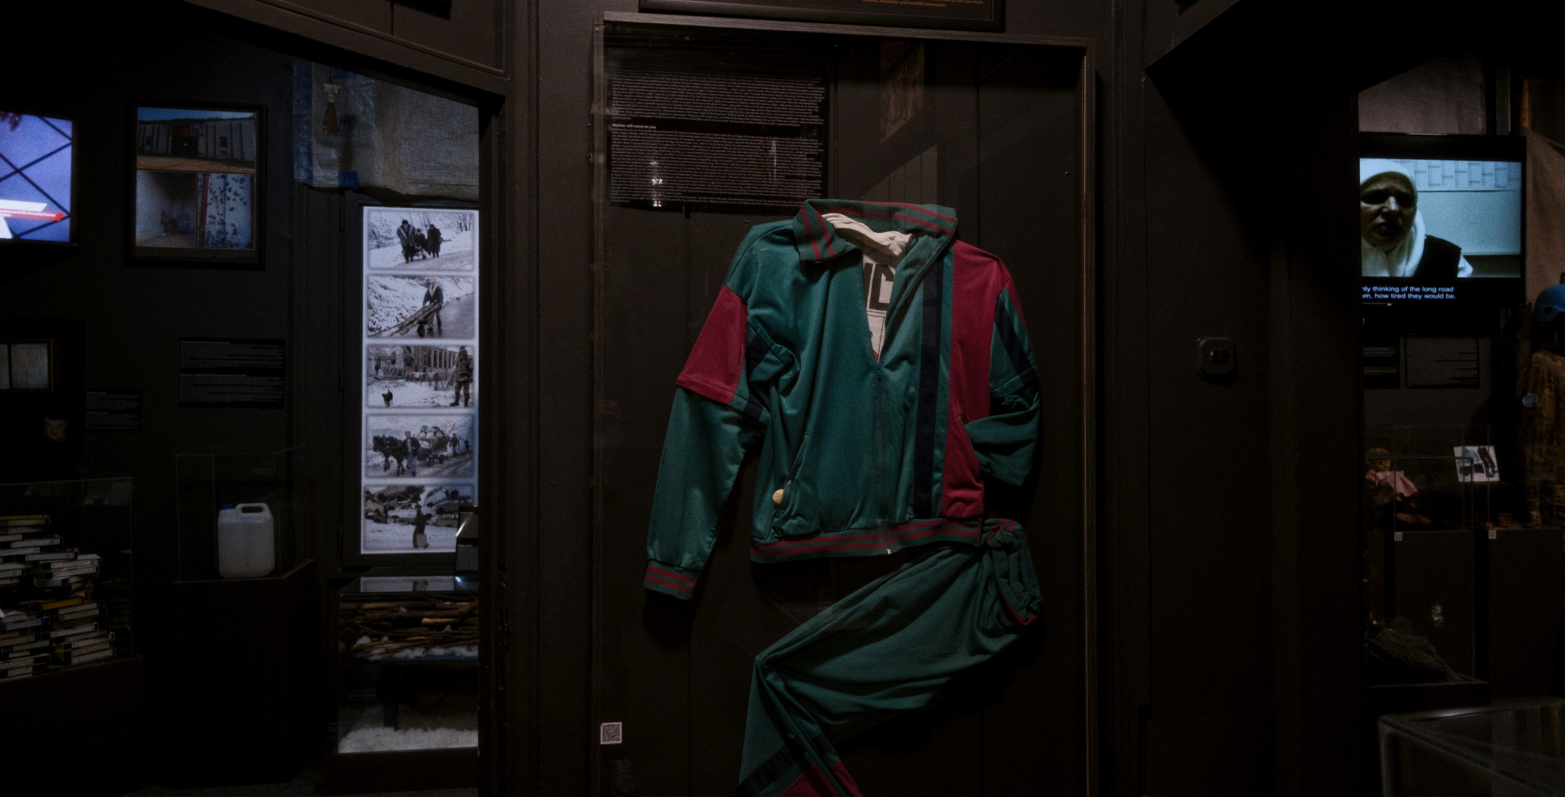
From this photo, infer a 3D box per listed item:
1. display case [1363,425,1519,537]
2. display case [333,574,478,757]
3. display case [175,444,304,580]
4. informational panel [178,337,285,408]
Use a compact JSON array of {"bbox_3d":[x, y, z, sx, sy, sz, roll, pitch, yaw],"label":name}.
[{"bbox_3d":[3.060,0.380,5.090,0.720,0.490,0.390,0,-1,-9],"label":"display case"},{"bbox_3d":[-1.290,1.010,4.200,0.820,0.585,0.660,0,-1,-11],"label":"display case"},{"bbox_3d":[-2.125,0.440,4.130,0.355,0.470,0.400,0,-1,-11],"label":"display case"},{"bbox_3d":[-2.350,-0.110,4.450,0.420,0.297,0.015,0,-1,-9],"label":"informational panel"}]

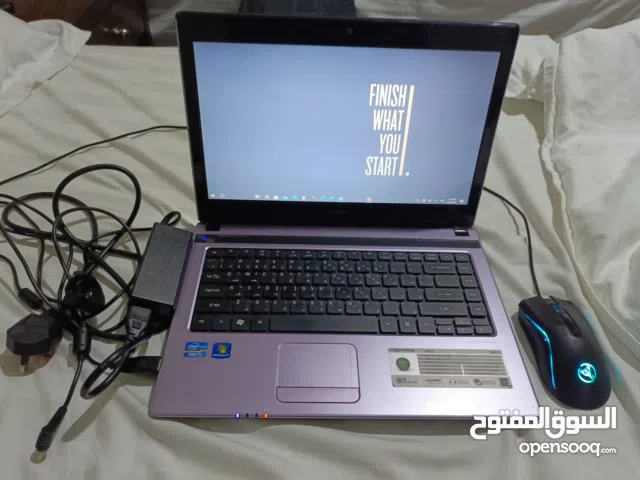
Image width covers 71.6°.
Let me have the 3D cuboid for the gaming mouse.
[{"bbox_3d":[0.248,0.104,0.445,0.064,0.038,0.124,3,46,0],"label":"gaming mouse"}]

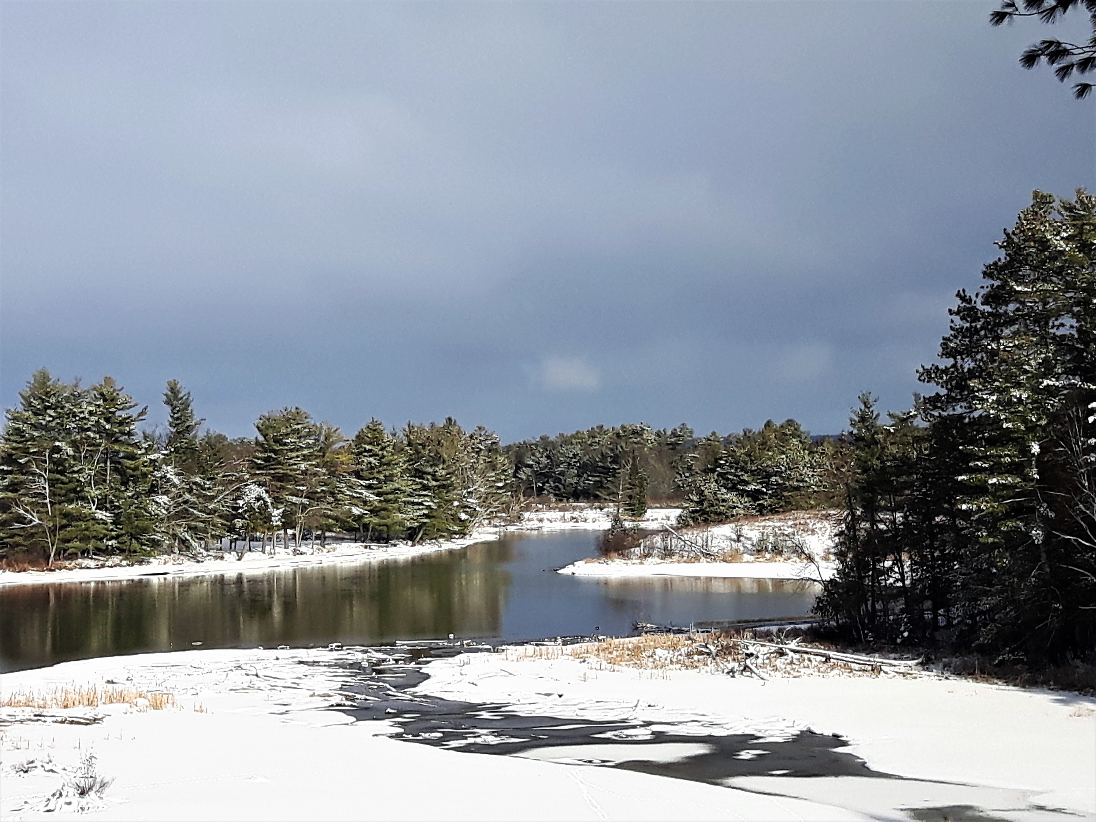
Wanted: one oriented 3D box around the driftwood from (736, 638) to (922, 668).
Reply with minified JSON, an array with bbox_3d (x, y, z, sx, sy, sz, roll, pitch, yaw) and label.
[{"bbox_3d":[13.764,11.950,48.650,8.900,0.450,0.500,2,-2,22],"label":"driftwood"}]

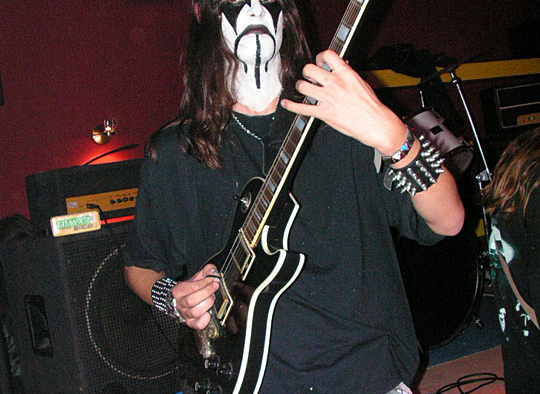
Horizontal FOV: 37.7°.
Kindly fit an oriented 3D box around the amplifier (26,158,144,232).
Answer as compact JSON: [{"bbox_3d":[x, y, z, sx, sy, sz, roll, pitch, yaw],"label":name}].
[{"bbox_3d":[-0.500,-0.013,2.680,0.530,0.205,0.270,-10,3,-32],"label":"amplifier"}]

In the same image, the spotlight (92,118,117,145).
[{"bbox_3d":[-0.618,-0.244,2.950,0.090,0.105,0.100,-10,3,-30],"label":"spotlight"}]

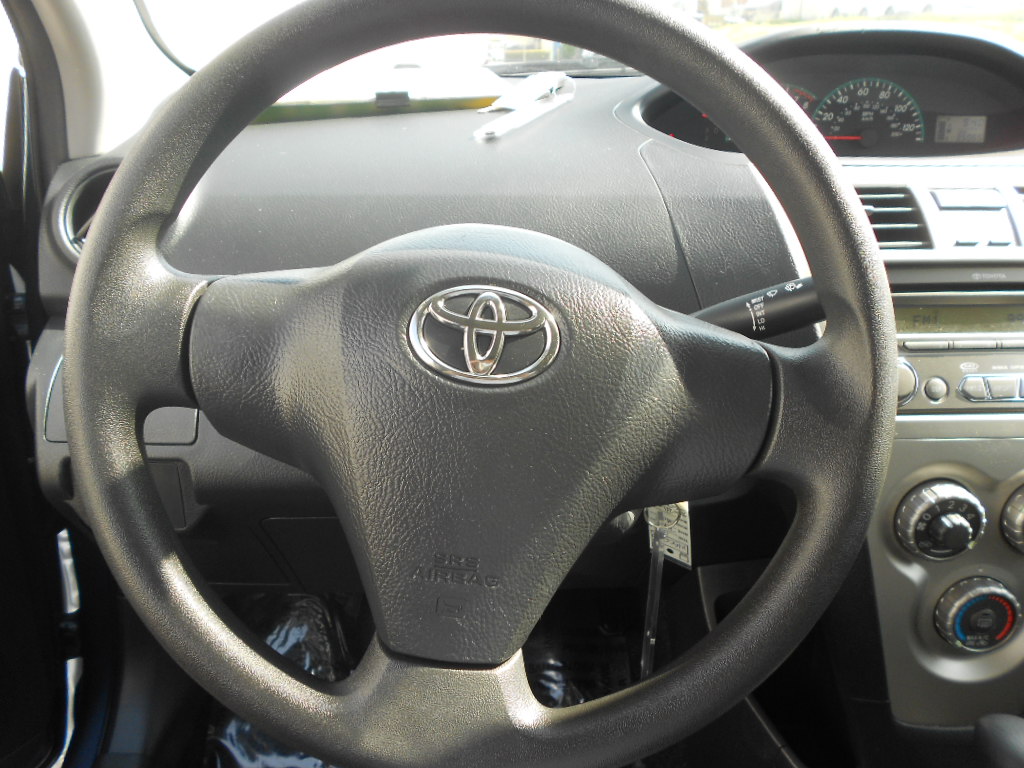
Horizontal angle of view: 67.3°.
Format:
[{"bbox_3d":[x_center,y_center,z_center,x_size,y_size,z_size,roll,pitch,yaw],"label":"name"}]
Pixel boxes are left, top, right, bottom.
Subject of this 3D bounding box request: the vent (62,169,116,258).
[{"bbox_3d":[-0.297,-0.124,0.590,0.086,0.086,0.032,-5,14,-11],"label":"vent"}]

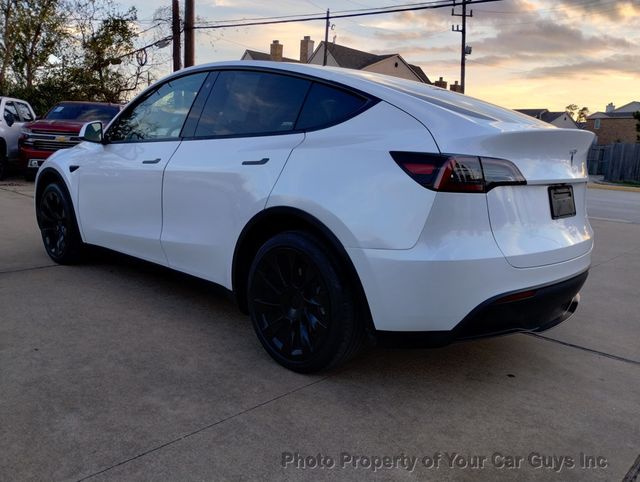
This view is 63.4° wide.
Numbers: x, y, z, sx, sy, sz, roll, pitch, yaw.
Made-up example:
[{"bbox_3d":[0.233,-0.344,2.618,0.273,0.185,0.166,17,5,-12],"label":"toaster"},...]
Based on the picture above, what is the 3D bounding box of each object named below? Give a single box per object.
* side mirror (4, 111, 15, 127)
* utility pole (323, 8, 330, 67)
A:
[{"bbox_3d":[-7.538,-2.945,12.600,0.260,0.300,0.200,2,10,0],"label":"side mirror"},{"bbox_3d":[0.346,-11.220,37.960,0.300,10.780,0.300,2,10,0],"label":"utility pole"}]

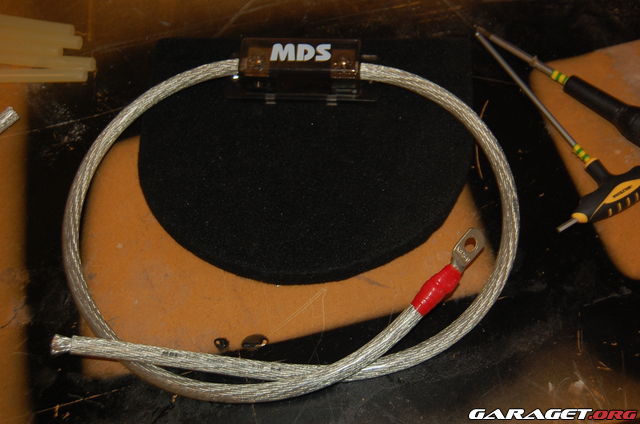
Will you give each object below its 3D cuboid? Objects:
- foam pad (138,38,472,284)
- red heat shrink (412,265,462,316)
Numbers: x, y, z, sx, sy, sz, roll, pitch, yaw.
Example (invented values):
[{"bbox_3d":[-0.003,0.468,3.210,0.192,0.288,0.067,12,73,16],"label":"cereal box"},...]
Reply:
[{"bbox_3d":[-0.006,-0.049,0.628,0.273,0.014,0.230,0,57,0],"label":"foam pad"},{"bbox_3d":[0.082,0.054,0.560,0.017,0.015,0.043,38,65,22],"label":"red heat shrink"}]

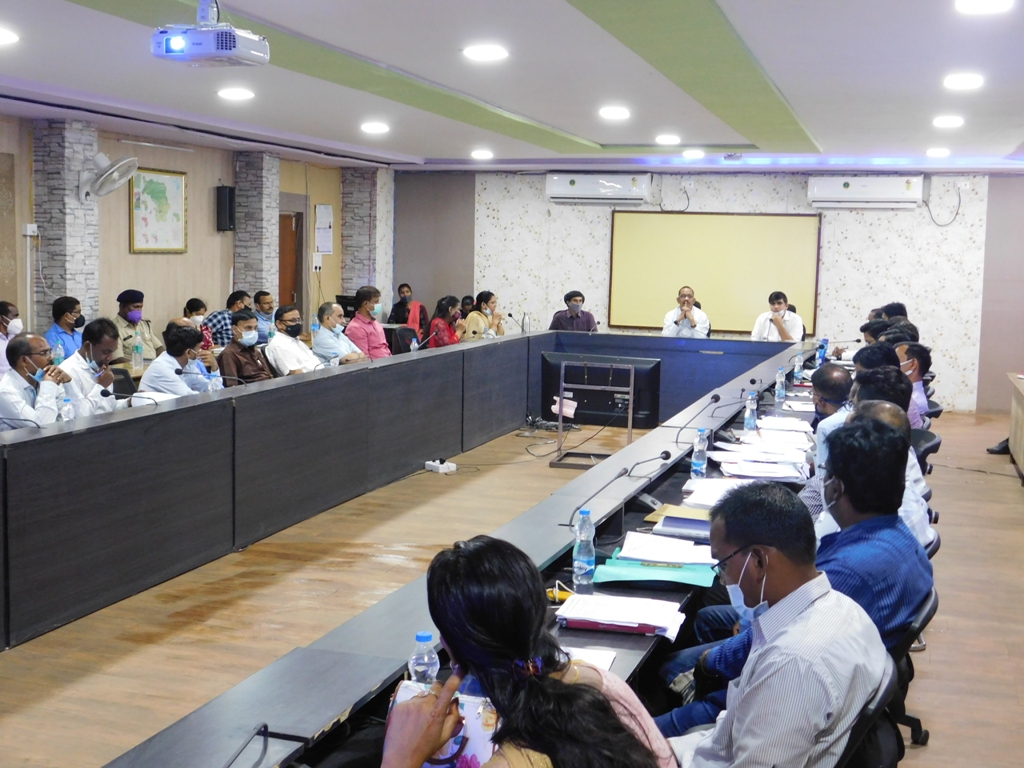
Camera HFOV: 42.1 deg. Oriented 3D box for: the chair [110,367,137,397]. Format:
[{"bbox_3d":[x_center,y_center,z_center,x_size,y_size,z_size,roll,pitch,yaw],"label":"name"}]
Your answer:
[{"bbox_3d":[-2.095,0.386,7.695,0.600,0.900,0.580,3,6,18],"label":"chair"}]

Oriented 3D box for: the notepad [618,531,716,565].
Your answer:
[{"bbox_3d":[0.483,0.505,4.025,0.300,0.030,0.300,3,6,17],"label":"notepad"}]

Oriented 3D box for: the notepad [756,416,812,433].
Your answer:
[{"bbox_3d":[1.435,0.221,7.024,0.260,0.024,0.330,3,6,18],"label":"notepad"}]

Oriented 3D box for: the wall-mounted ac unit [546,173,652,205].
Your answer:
[{"bbox_3d":[0.946,-2.121,14.530,1.110,0.327,0.220,3,6,18],"label":"wall-mounted ac unit"}]

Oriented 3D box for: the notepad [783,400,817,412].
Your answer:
[{"bbox_3d":[1.730,0.136,7.918,0.220,0.016,0.350,3,6,18],"label":"notepad"}]

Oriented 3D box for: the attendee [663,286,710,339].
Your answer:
[{"bbox_3d":[1.597,-0.257,12.528,0.500,1.312,0.720,3,6,18],"label":"attendee"}]

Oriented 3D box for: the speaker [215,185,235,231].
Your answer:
[{"bbox_3d":[-2.701,-1.643,12.528,0.125,0.410,0.170,4,6,22],"label":"speaker"}]

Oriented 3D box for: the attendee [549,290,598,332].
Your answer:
[{"bbox_3d":[0.614,-0.355,13.926,0.520,1.229,0.720,2,6,8],"label":"attendee"}]

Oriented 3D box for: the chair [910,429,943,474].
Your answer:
[{"bbox_3d":[1.625,0.640,6.103,0.600,0.900,0.580,3,6,18],"label":"chair"}]

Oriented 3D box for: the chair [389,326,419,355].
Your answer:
[{"bbox_3d":[-0.706,-0.043,11.991,0.600,0.900,0.580,3,6,18],"label":"chair"}]

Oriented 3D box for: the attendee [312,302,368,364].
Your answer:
[{"bbox_3d":[-1.125,-0.002,10.053,0.720,1.211,0.500,2,6,10],"label":"attendee"}]

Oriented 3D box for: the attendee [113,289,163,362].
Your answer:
[{"bbox_3d":[-2.756,-0.050,9.819,0.520,1.282,0.720,-4,8,-41],"label":"attendee"}]

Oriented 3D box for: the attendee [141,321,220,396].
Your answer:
[{"bbox_3d":[-1.813,0.244,7.766,0.750,1.179,0.500,3,6,13],"label":"attendee"}]

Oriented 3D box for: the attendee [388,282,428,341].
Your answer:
[{"bbox_3d":[-1.157,-0.491,14.811,0.500,1.237,0.700,0,6,-12],"label":"attendee"}]

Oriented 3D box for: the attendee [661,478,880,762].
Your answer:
[{"bbox_3d":[0.481,0.781,2.767,0.750,1.192,0.520,5,7,29],"label":"attendee"}]

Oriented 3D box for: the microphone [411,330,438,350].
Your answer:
[{"bbox_3d":[-0.684,-0.346,10.473,0.240,0.160,0.060,-4,8,-43],"label":"microphone"}]

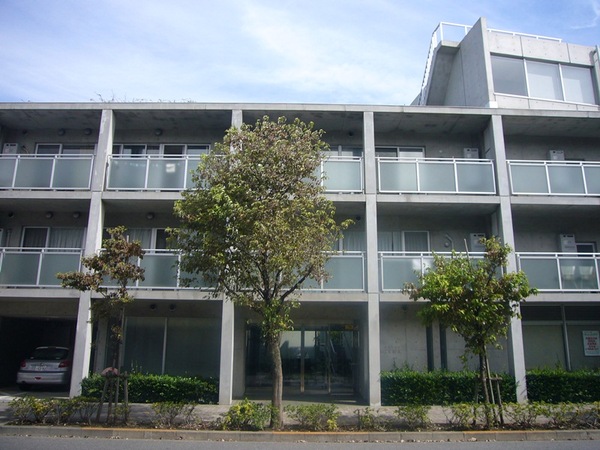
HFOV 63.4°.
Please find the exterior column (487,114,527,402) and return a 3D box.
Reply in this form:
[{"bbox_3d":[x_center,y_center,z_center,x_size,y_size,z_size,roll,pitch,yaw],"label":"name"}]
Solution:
[{"bbox_3d":[5.972,0.756,13.970,0.290,8.473,0.380,1,-14,-1],"label":"exterior column"}]

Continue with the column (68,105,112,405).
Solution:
[{"bbox_3d":[-6.002,0.584,14.237,0.300,8.443,0.330,1,-13,-1],"label":"column"}]

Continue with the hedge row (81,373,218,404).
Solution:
[{"bbox_3d":[-3.925,4.409,13.072,3.650,0.720,0.700,1,-14,-1],"label":"hedge row"}]

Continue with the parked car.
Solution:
[{"bbox_3d":[-7.905,4.827,16.587,1.660,1.430,3.830,1,-14,-1],"label":"parked car"}]

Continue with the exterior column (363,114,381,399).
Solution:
[{"bbox_3d":[2.102,0.711,14.320,0.300,8.678,0.330,1,-13,-1],"label":"exterior column"}]

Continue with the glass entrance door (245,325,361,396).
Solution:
[{"bbox_3d":[0.060,4.466,16.157,3.767,2.192,0.100,1,-13,-1],"label":"glass entrance door"}]

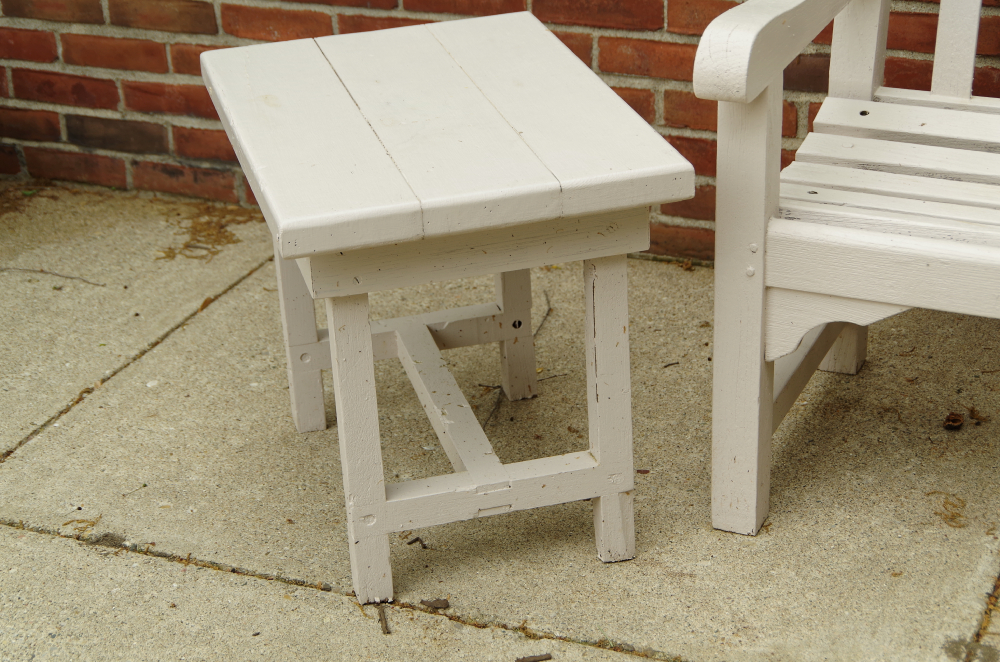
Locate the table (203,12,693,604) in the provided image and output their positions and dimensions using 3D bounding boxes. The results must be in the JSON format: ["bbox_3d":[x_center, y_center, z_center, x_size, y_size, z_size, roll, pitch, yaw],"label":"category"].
[{"bbox_3d":[-0.070,-0.033,2.327,0.420,0.488,0.606,-9,26,-12],"label":"table"}]

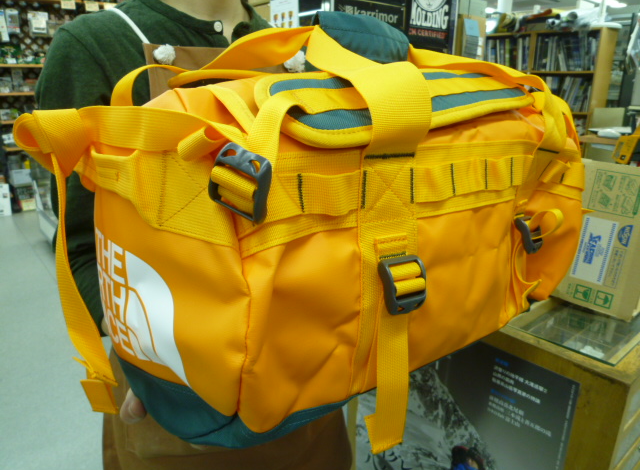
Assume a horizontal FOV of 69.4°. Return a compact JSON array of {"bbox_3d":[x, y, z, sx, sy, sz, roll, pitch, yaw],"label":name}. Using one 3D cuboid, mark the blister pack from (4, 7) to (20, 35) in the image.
[{"bbox_3d":[-2.925,-2.034,4.400,0.104,0.220,0.030,-8,19,-24],"label":"blister pack"}]

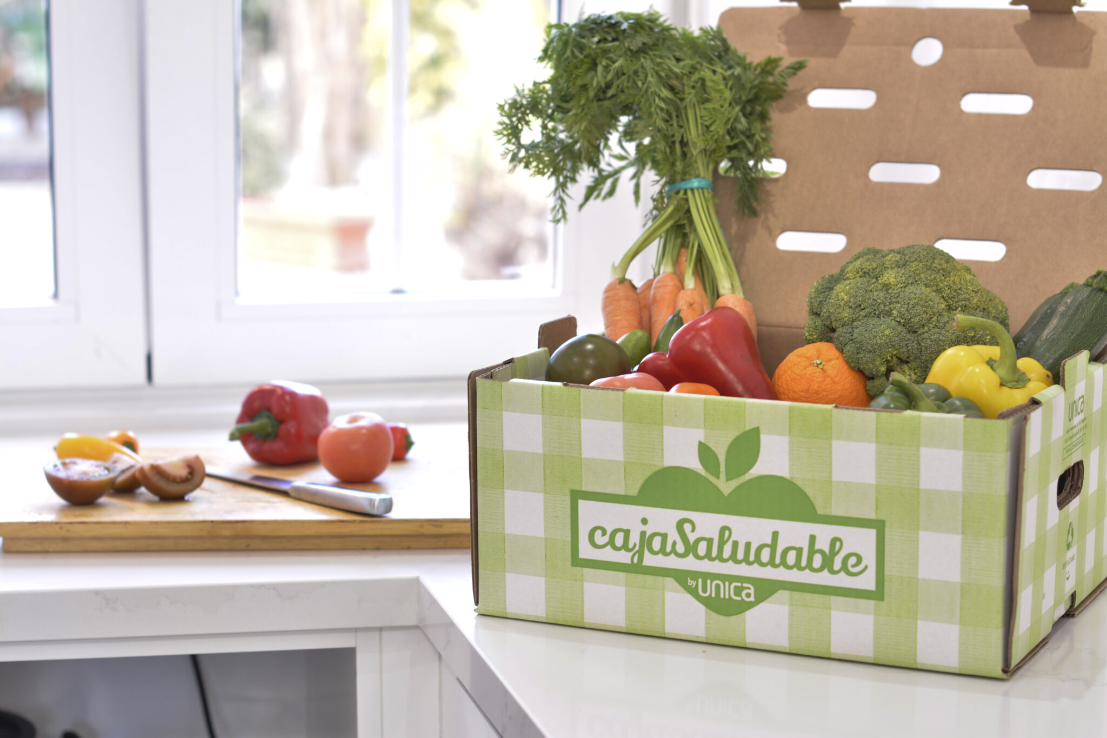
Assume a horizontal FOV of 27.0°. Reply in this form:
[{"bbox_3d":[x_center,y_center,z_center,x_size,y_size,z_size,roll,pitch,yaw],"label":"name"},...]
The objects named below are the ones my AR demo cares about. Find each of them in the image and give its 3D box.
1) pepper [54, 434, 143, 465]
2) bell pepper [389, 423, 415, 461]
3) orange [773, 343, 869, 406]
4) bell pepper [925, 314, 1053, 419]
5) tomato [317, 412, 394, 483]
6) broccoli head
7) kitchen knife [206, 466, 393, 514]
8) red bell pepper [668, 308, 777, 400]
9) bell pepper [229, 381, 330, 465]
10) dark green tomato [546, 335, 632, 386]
[{"bbox_3d":[-0.424,0.075,2.150,0.080,0.030,0.032,-2,12,0],"label":"pepper"},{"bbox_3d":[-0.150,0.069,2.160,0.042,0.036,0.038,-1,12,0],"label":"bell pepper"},{"bbox_3d":[0.199,0.016,1.715,0.074,0.070,0.074,-1,12,0],"label":"orange"},{"bbox_3d":[0.313,0.013,1.660,0.090,0.105,0.088,6,26,-1],"label":"bell pepper"},{"bbox_3d":[-0.179,0.071,2.083,0.069,0.063,0.069,-1,12,0],"label":"tomato"},{"bbox_3d":[0.276,-0.032,1.800,0.160,0.135,0.145,-1,15,0],"label":"broccoli head"},{"bbox_3d":[-0.242,0.098,2.069,0.262,0.018,0.028,9,15,39],"label":"kitchen knife"},{"bbox_3d":[0.130,-0.004,1.750,0.080,0.105,0.078,-26,17,5],"label":"red bell pepper"},{"bbox_3d":[-0.255,0.052,2.144,0.083,0.079,0.098,6,15,29],"label":"bell pepper"},{"bbox_3d":[0.028,0.006,1.795,0.067,0.062,0.067,-1,12,0],"label":"dark green tomato"}]

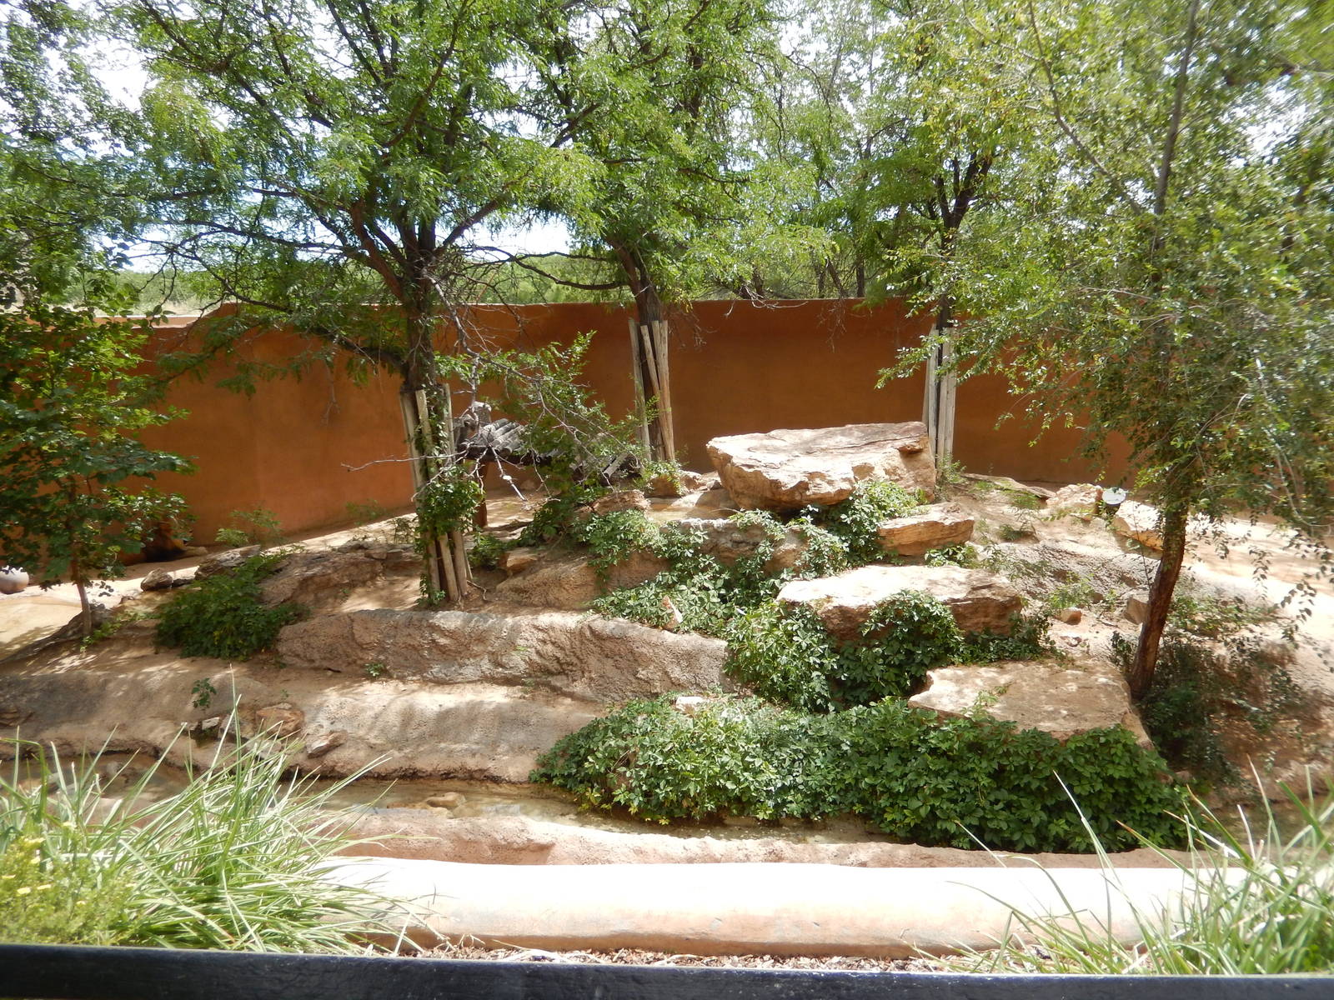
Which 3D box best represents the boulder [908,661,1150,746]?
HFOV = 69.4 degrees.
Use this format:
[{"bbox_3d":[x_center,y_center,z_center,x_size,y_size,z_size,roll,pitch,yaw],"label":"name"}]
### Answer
[{"bbox_3d":[2.734,1.556,7.481,1.680,0.400,1.050,0,13,0],"label":"boulder"}]

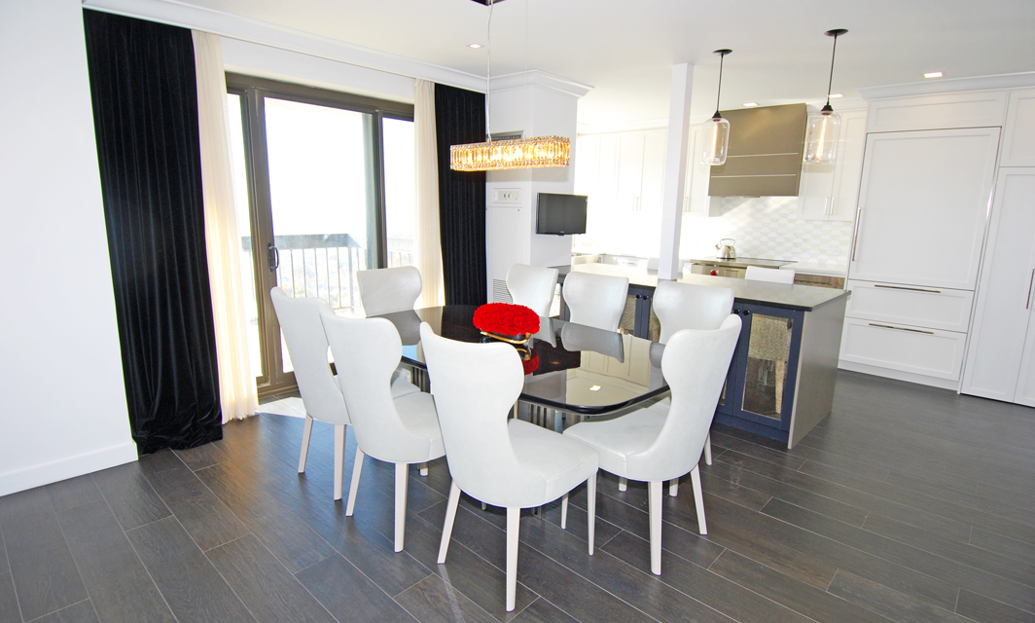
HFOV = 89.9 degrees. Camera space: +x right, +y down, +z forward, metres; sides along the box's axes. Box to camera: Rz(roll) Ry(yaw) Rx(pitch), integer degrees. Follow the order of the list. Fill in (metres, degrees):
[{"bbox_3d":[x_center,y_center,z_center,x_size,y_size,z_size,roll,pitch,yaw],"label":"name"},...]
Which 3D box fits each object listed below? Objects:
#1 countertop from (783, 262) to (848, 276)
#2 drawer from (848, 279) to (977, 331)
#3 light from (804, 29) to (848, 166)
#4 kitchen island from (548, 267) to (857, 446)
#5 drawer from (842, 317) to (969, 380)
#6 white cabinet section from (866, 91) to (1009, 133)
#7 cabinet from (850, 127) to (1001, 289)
[{"bbox_3d":[3.103,-0.427,5.342,0.605,0.044,0.620,11,15,41],"label":"countertop"},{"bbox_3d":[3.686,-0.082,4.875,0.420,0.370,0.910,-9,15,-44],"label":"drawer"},{"bbox_3d":[1.993,-1.359,3.323,0.215,0.800,0.215,11,15,41],"label":"light"},{"bbox_3d":[1.234,0.212,4.364,0.910,0.930,2.420,-9,15,-44],"label":"kitchen island"},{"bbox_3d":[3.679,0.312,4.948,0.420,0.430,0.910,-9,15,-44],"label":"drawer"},{"bbox_3d":[3.627,-1.688,4.510,0.930,0.280,0.500,11,15,41],"label":"white cabinet section"},{"bbox_3d":[3.619,-0.912,4.644,0.890,1.306,0.600,11,15,41],"label":"cabinet"}]

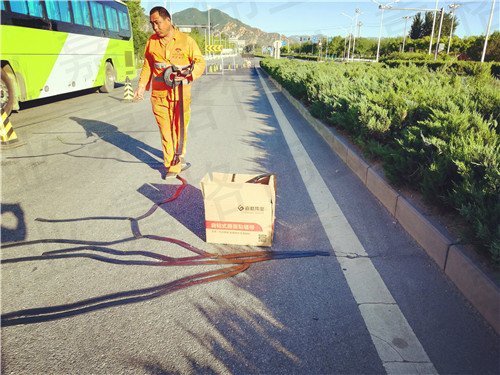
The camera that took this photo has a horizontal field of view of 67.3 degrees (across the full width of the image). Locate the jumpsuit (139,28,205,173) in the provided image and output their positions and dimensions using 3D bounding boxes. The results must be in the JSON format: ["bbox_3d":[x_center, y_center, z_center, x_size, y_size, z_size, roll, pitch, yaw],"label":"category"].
[{"bbox_3d":[-0.820,-0.900,3.979,0.640,1.460,0.420,7,21,19],"label":"jumpsuit"}]

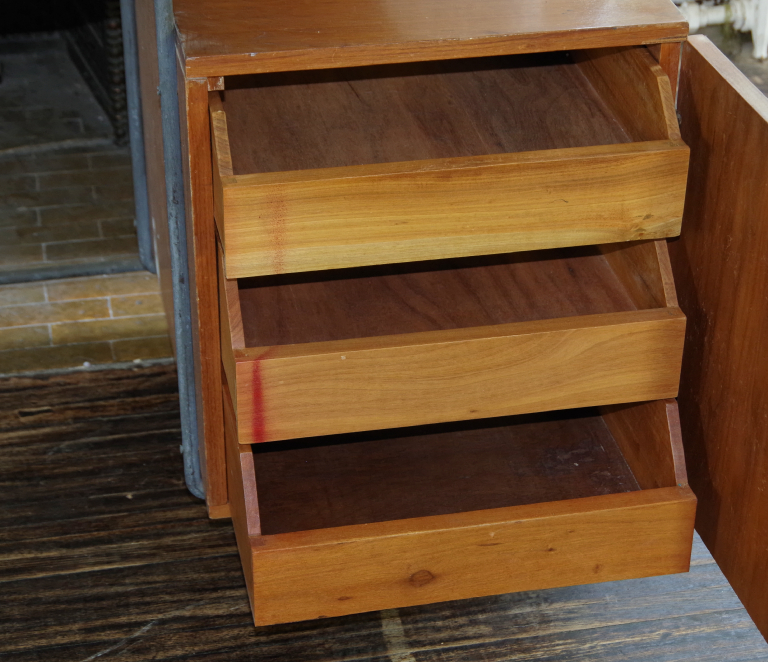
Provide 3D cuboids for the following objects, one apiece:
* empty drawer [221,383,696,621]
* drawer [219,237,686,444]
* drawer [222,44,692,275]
[{"bbox_3d":[0.043,0.071,2.060,0.425,0.149,0.470,-6,32,-10],"label":"empty drawer"},{"bbox_3d":[0.029,-0.101,2.037,0.425,0.150,0.470,-6,32,-10],"label":"drawer"},{"bbox_3d":[0.023,-0.244,1.985,0.425,0.131,0.470,-6,32,-10],"label":"drawer"}]

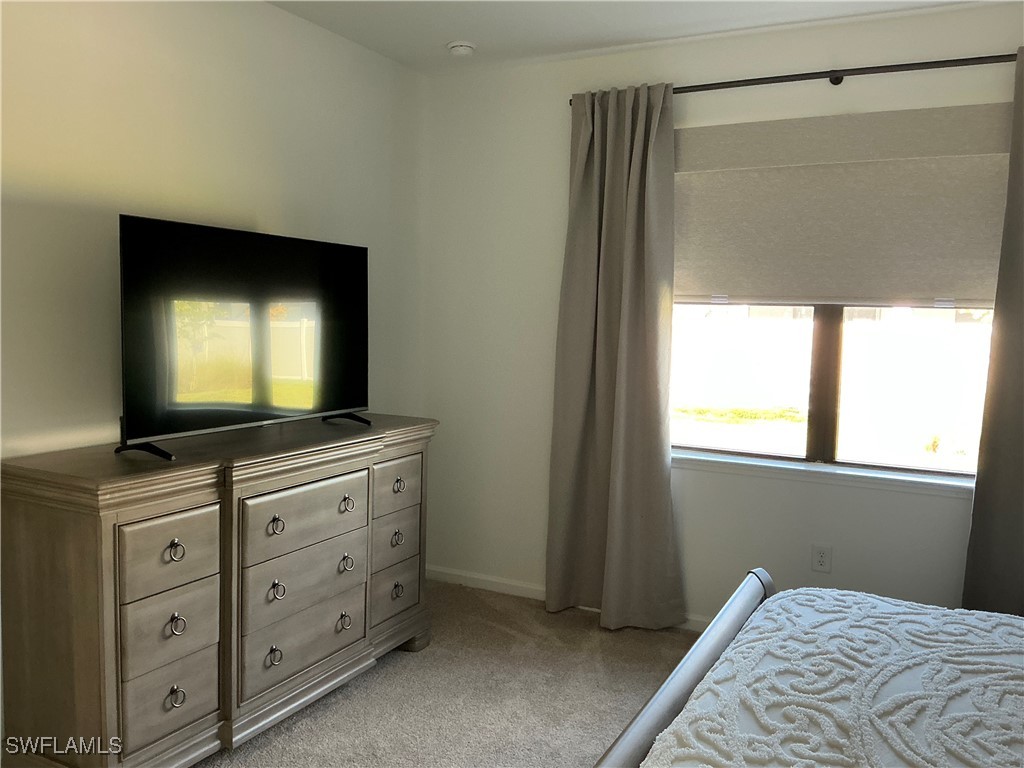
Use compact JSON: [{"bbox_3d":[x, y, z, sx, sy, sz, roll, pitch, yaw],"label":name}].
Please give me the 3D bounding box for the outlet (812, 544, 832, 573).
[{"bbox_3d":[1.399,0.793,3.734,0.075,0.117,0.010,4,5,28],"label":"outlet"}]

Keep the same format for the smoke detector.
[{"bbox_3d":[-0.251,-1.653,4.108,0.135,0.045,0.135,1,5,0],"label":"smoke detector"}]

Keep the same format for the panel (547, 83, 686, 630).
[{"bbox_3d":[0.515,-0.109,4.004,0.700,2.590,0.170,4,5,28],"label":"panel"}]

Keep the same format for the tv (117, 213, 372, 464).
[{"bbox_3d":[-0.936,-0.183,3.147,0.250,0.763,1.238,4,5,28],"label":"tv"}]

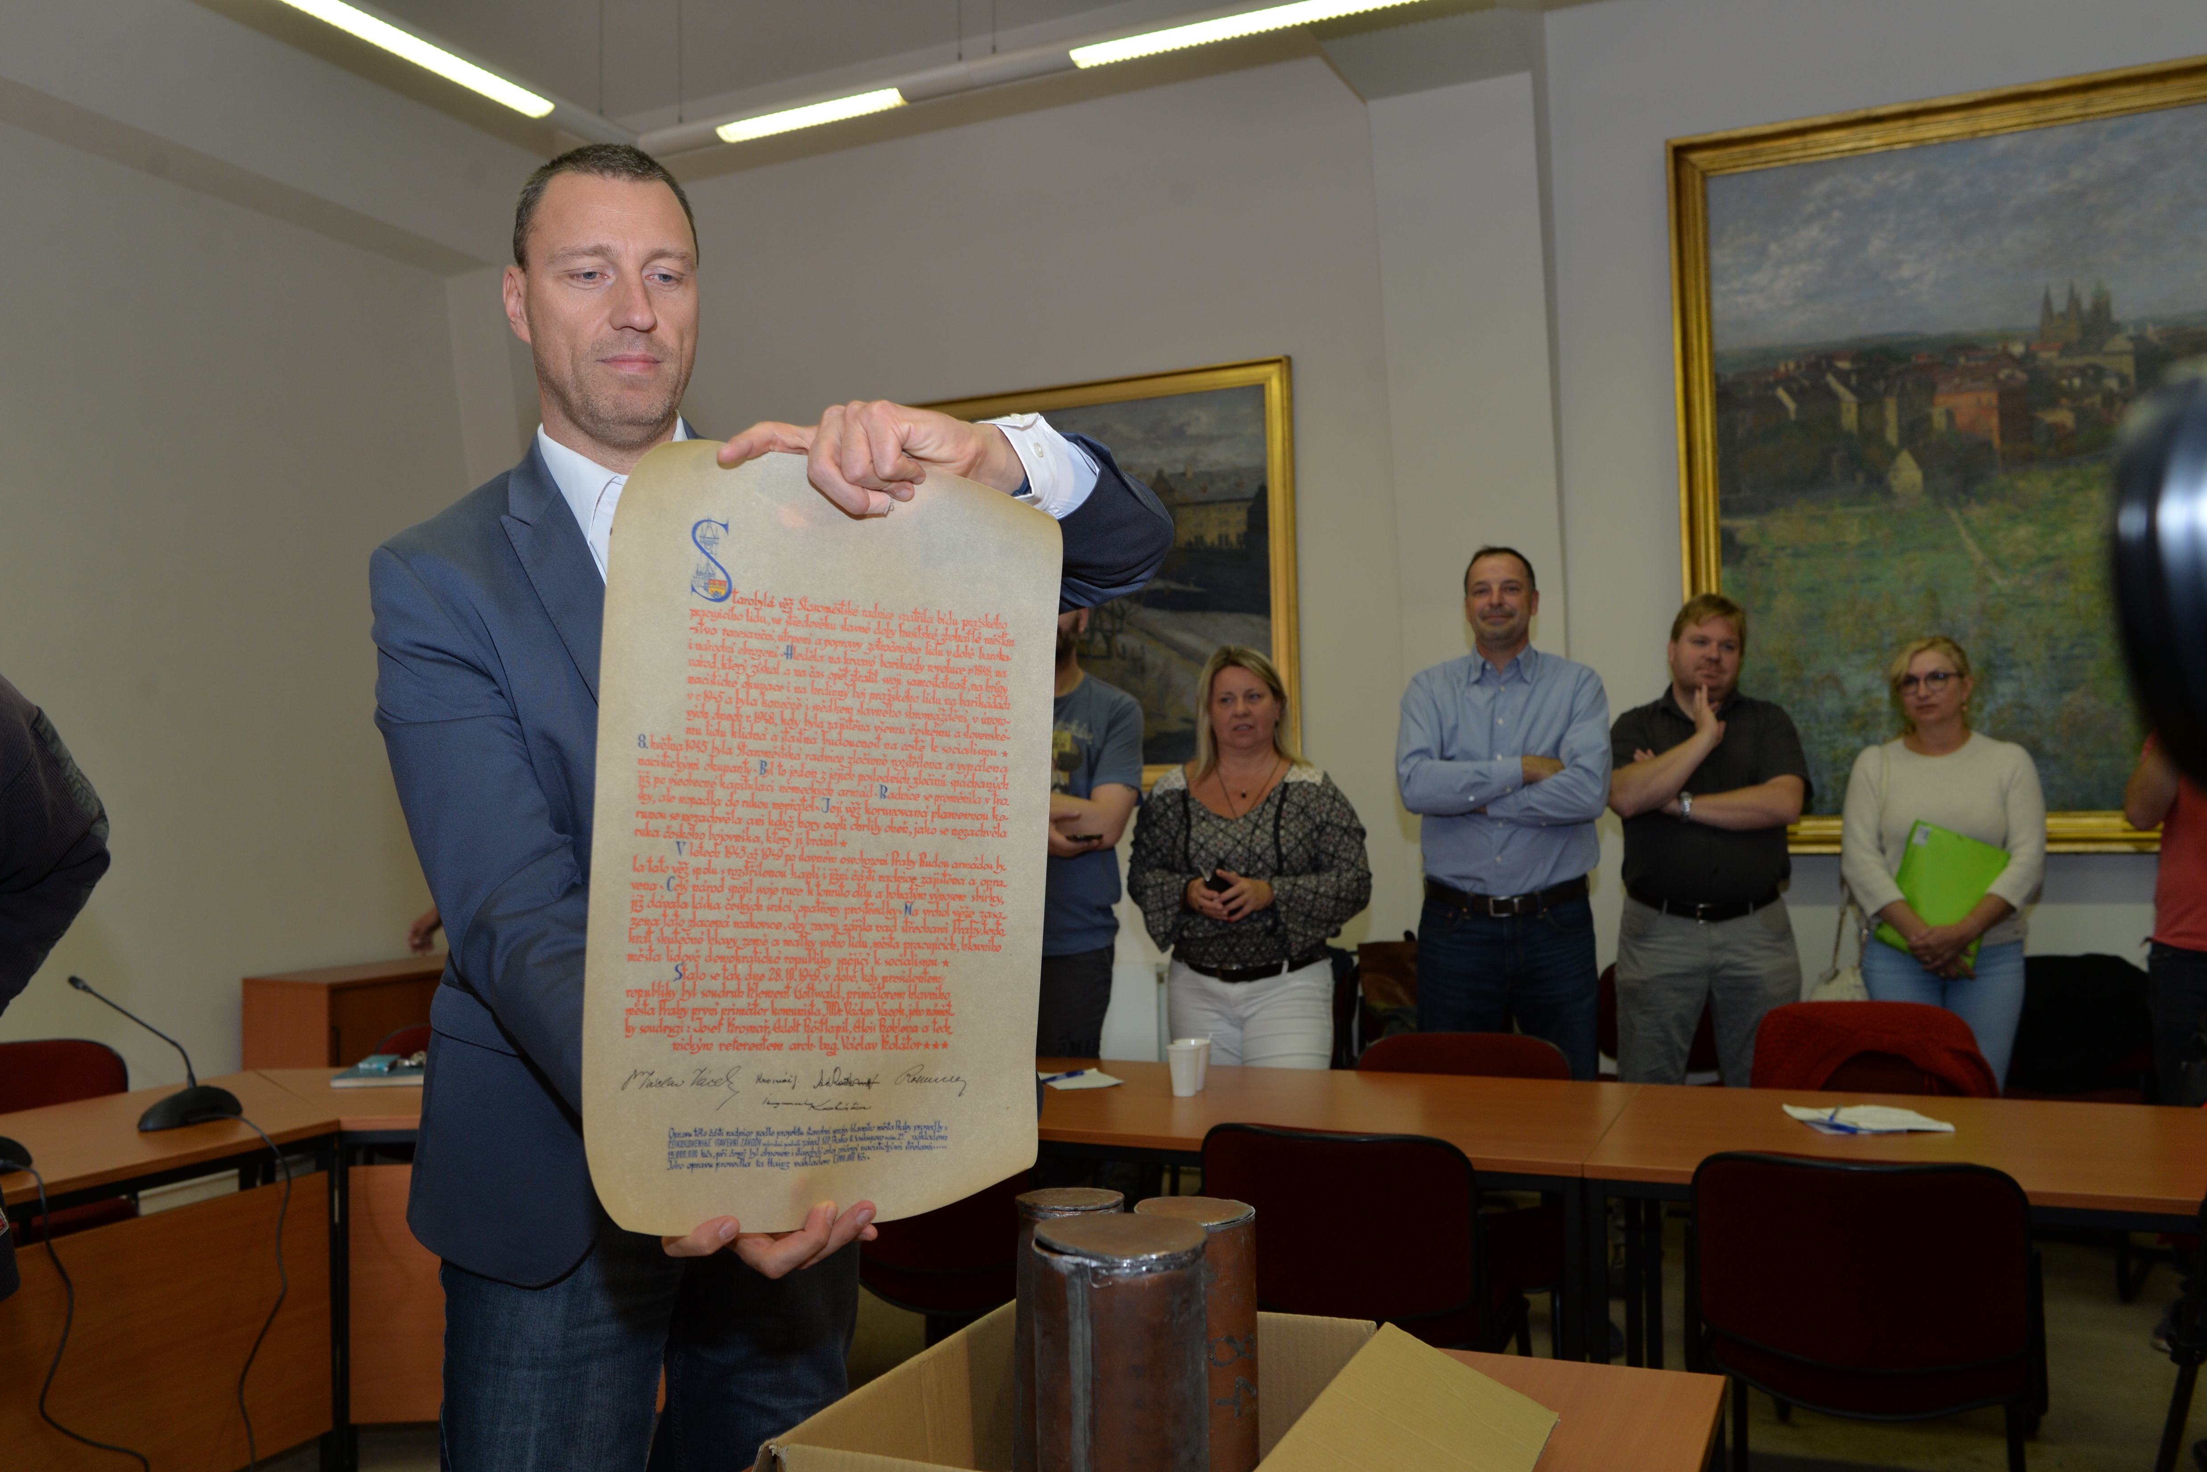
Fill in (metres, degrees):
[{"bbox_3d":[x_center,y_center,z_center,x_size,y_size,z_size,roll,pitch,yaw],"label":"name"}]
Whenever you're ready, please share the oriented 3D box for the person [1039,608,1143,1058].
[{"bbox_3d":[-0.116,0.538,4.050,0.500,1.810,0.370,-1,-2,3],"label":"person"}]

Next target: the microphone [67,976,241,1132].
[{"bbox_3d":[-1.800,0.574,3.201,0.380,0.260,0.160,-2,-2,24],"label":"microphone"}]

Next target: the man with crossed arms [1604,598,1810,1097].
[{"bbox_3d":[1.491,0.531,4.215,0.480,1.770,0.380,-2,-2,19],"label":"man with crossed arms"}]

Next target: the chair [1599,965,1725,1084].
[{"bbox_3d":[1.554,1.027,4.711,0.520,0.810,0.550,-2,-2,24],"label":"chair"}]

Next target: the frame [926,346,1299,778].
[{"bbox_3d":[-0.089,-0.513,5.972,1.600,1.420,0.080,-2,-2,24],"label":"frame"}]

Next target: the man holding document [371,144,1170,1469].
[{"bbox_3d":[-0.270,0.439,1.300,0.620,1.830,0.560,-1,-2,-16],"label":"man holding document"}]

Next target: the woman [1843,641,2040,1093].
[{"bbox_3d":[2.088,0.576,4.258,0.460,1.660,0.340,-2,-2,29],"label":"woman"}]

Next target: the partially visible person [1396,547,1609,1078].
[{"bbox_3d":[0.948,0.493,4.083,0.500,1.860,0.370,-2,-2,13],"label":"partially visible person"}]

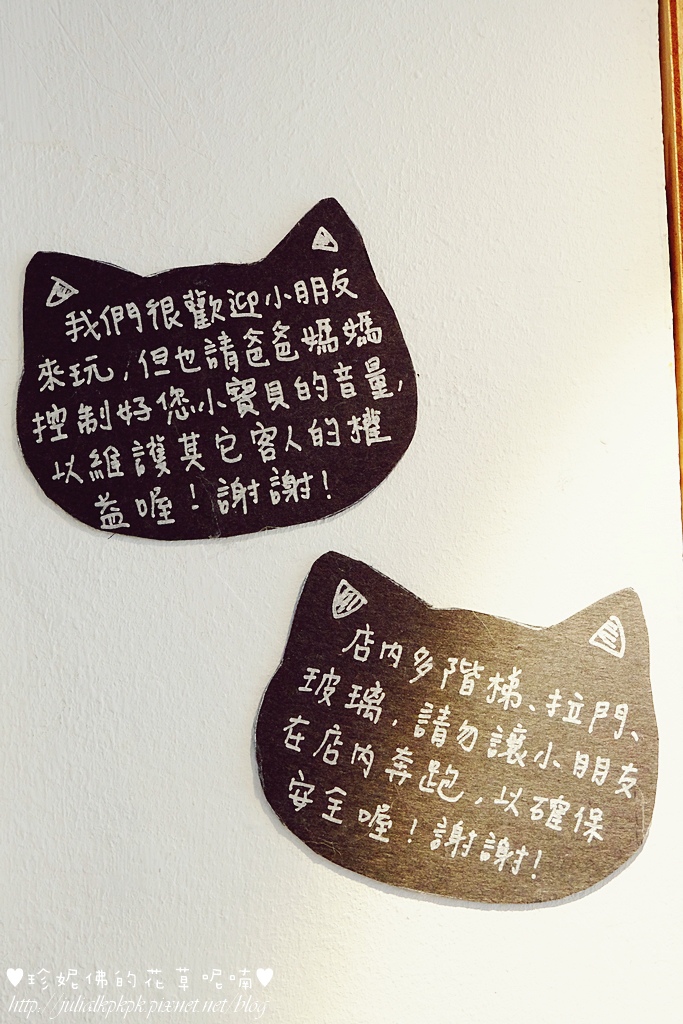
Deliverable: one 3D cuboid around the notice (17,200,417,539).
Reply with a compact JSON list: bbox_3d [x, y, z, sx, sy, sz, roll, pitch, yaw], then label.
[{"bbox_3d":[-0.072,-0.074,0.771,0.222,0.178,0.006,-10,-6,-1],"label":"notice"}]

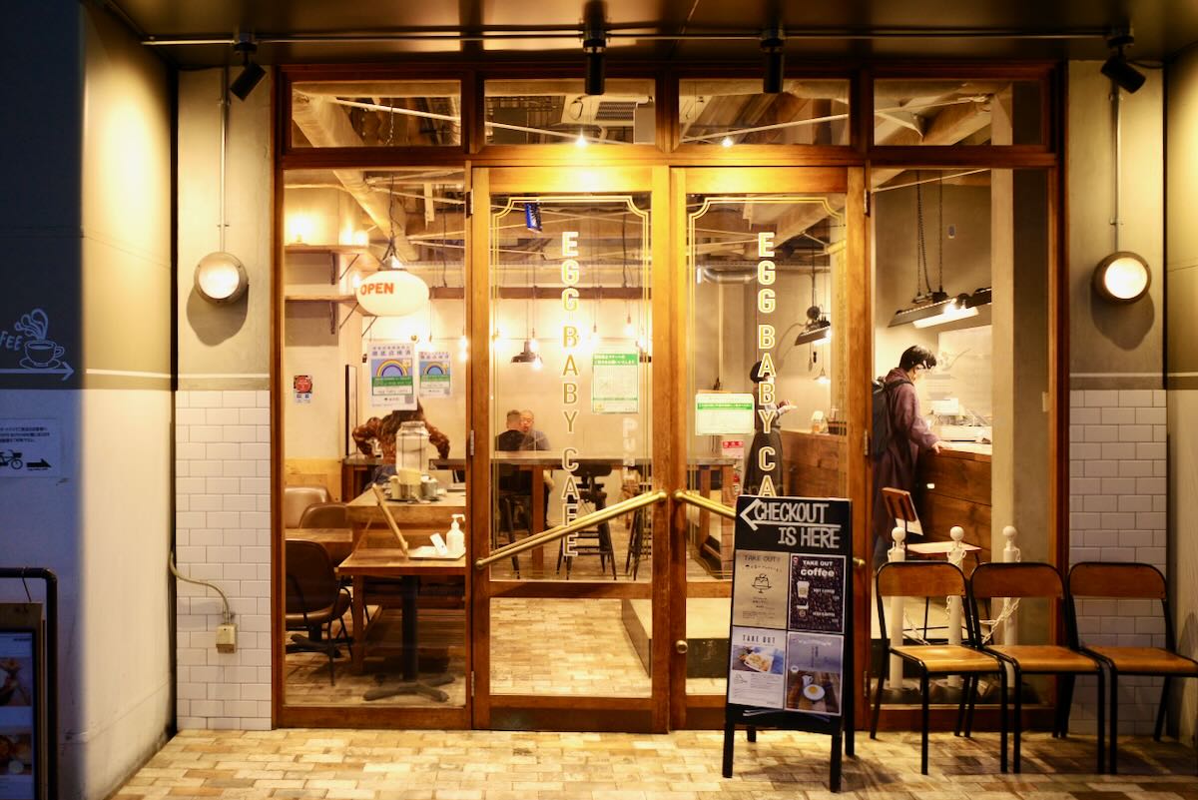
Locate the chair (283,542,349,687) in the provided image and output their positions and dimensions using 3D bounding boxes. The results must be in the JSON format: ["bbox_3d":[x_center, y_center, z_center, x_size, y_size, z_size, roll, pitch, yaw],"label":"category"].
[{"bbox_3d":[-1.617,1.101,5.055,0.490,0.770,0.520,0,1,1],"label":"chair"}]

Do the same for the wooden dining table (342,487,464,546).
[{"bbox_3d":[-1.034,1.026,5.520,0.740,0.900,1.060,0,1,-4],"label":"wooden dining table"}]

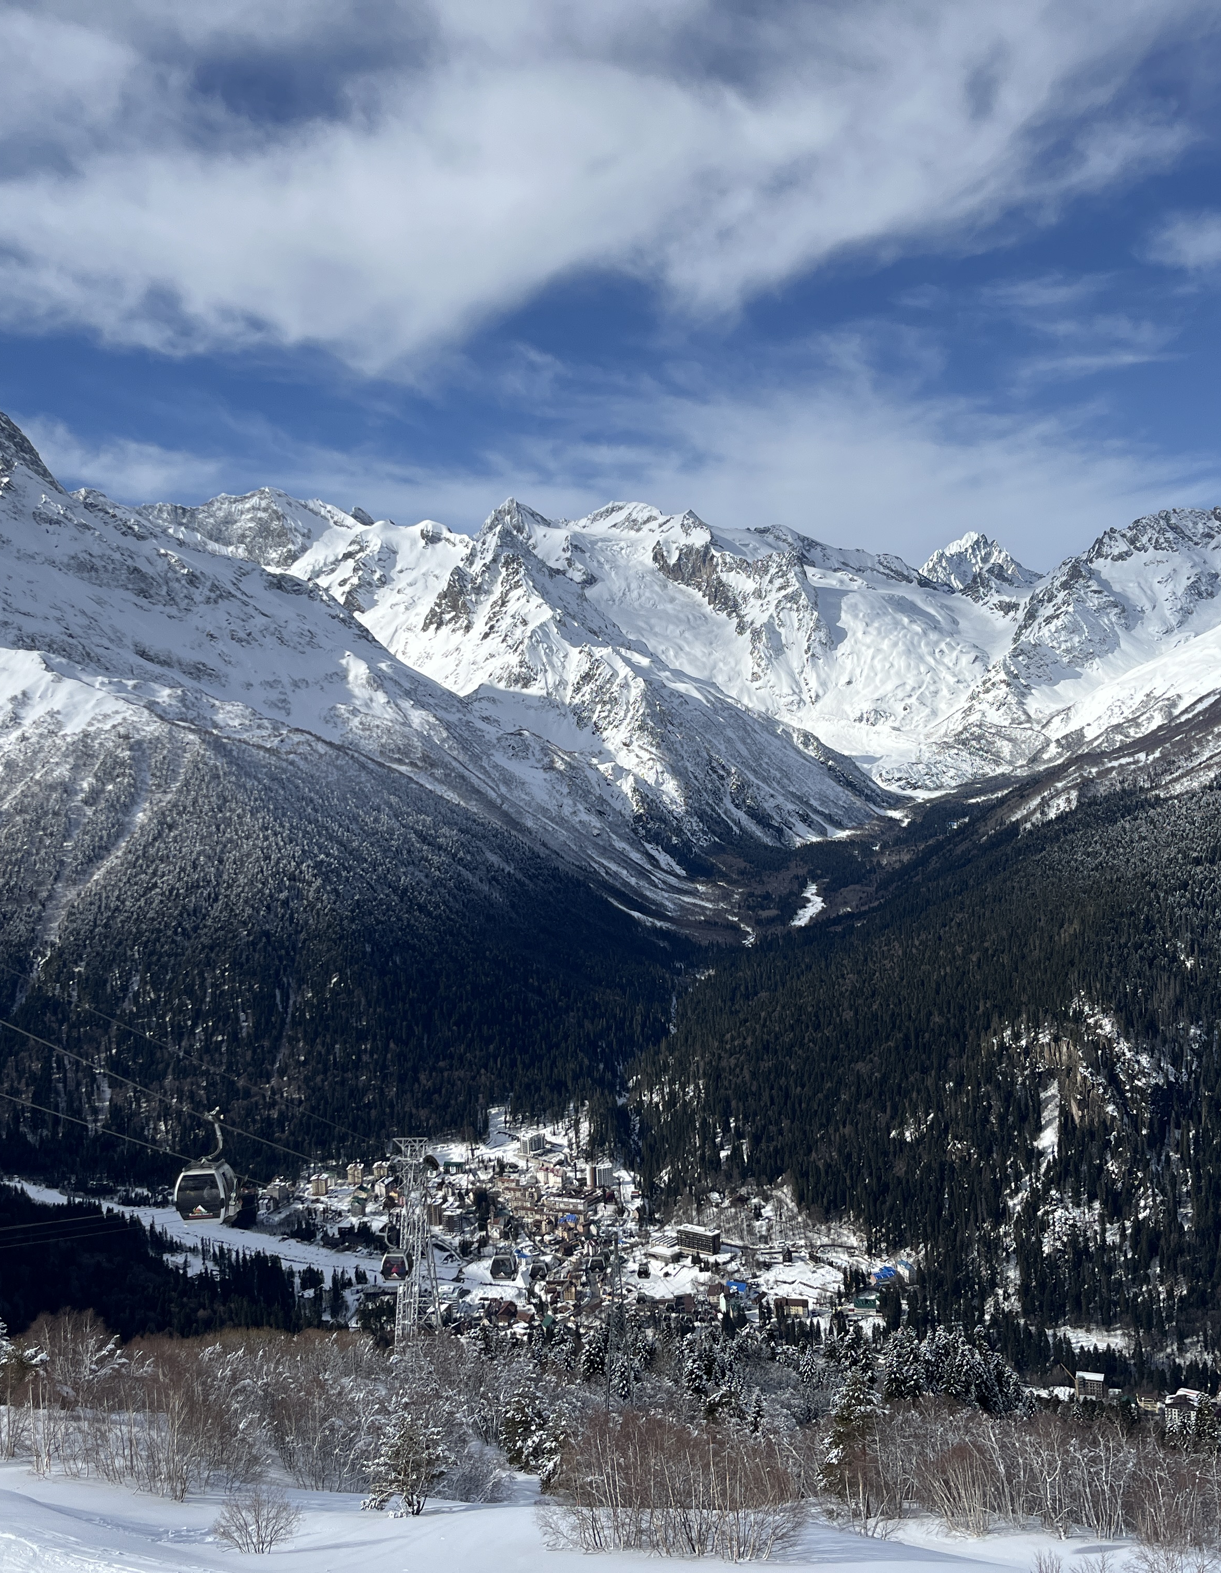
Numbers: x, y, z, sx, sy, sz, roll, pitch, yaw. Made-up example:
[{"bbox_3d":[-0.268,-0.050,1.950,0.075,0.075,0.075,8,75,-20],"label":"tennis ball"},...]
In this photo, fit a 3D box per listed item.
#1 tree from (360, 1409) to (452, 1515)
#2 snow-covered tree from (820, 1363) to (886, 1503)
[{"bbox_3d":[-5.933,19.737,46.000,2.823,3.158,2.682,0,3,0],"label":"tree"},{"bbox_3d":[8.285,22.243,54.000,2.359,4.887,2.241,0,3,0],"label":"snow-covered tree"}]

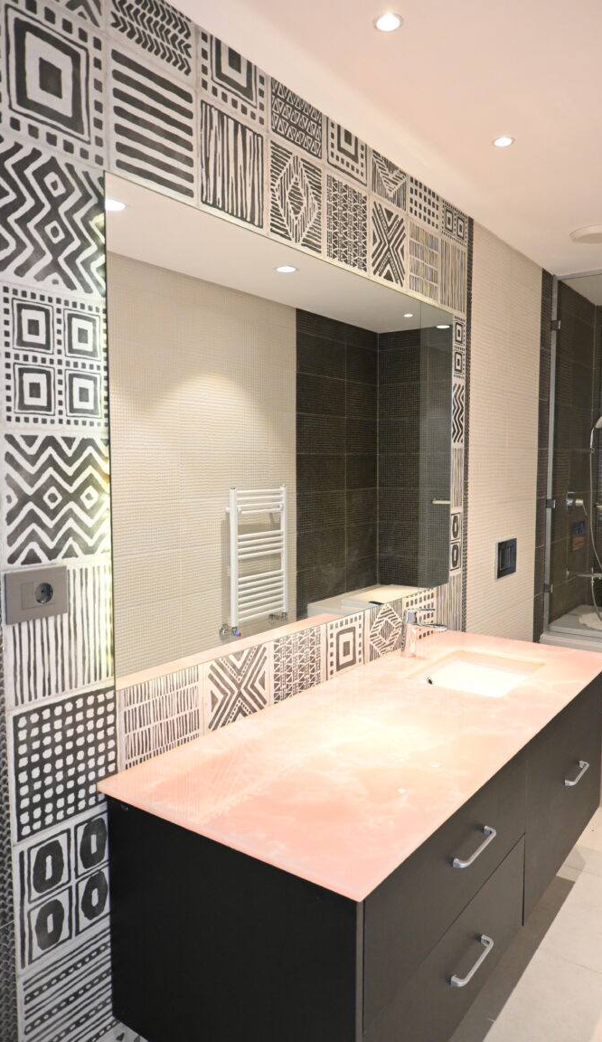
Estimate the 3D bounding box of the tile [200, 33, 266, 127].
[{"bbox_3d":[-0.156,-1.006,1.578,0.010,0.148,0.239,4,6,36],"label":"tile"}]

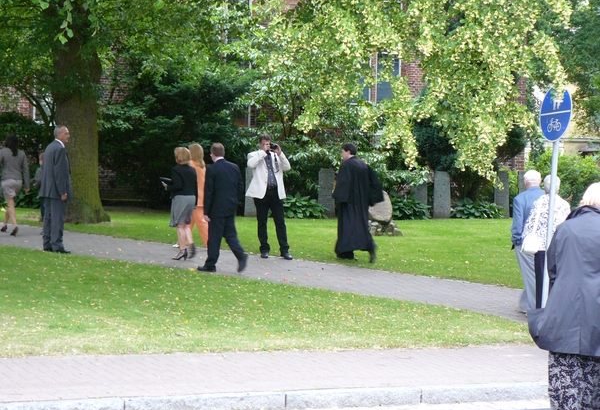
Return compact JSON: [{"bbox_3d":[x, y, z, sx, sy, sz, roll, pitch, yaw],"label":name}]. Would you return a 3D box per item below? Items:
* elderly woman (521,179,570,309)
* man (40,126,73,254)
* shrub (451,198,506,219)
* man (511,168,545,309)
[{"bbox_3d":[2.788,0.442,16.500,0.560,1.575,0.380,0,3,-20],"label":"elderly woman"},{"bbox_3d":[-3.512,-0.227,21.000,0.360,1.839,0.520,0,3,-22],"label":"man"},{"bbox_3d":[3.531,0.074,28.800,1.080,0.405,0.900,1,3,0],"label":"shrub"},{"bbox_3d":[2.644,0.416,16.700,0.540,1.657,0.450,0,3,-23],"label":"man"}]

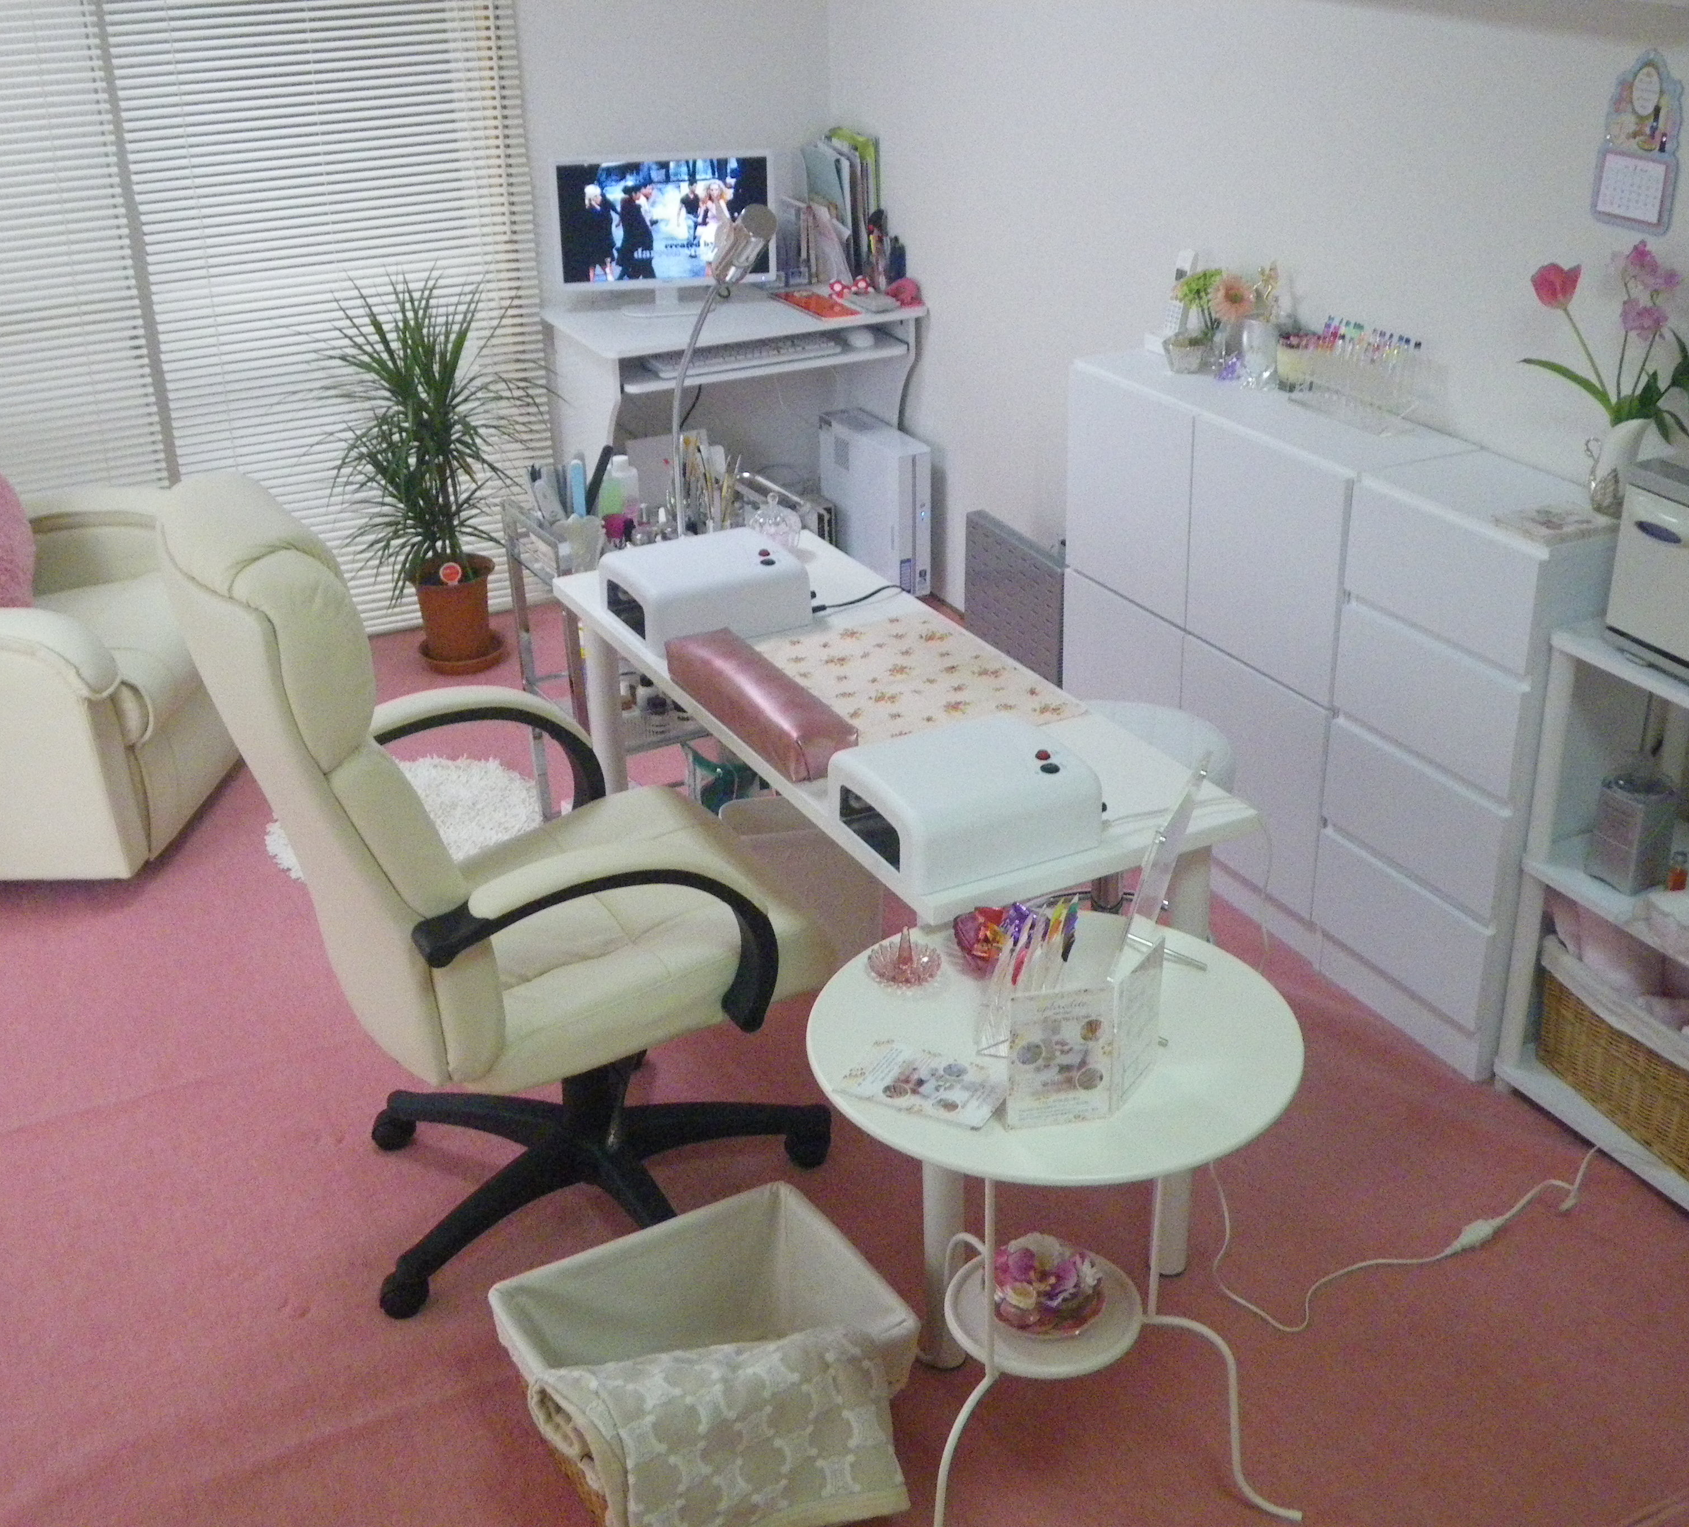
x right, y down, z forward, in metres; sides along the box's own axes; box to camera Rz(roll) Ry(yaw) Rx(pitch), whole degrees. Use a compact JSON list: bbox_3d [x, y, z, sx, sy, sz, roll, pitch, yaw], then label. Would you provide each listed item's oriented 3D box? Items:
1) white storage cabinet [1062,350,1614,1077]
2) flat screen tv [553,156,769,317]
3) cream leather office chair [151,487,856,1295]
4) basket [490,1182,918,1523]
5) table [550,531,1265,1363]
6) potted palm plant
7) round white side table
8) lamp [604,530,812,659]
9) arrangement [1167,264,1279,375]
[{"bbox_3d":[0.830,-0.157,3.498,0.270,0.864,1.250,-13,28,-22],"label":"white storage cabinet"},{"bbox_3d":[-0.429,-1.287,4.851,0.540,0.370,0.180,-4,26,-4],"label":"flat screen tv"},{"bbox_3d":[-0.422,0.120,2.646,0.770,1.170,0.680,-14,28,-23],"label":"cream leather office chair"},{"bbox_3d":[-0.167,0.744,2.430,0.405,0.215,0.330,-16,29,-27],"label":"basket"},{"bbox_3d":[0.027,0.205,2.961,0.455,0.720,1.225,-14,28,-24],"label":"table"},{"bbox_3d":[-0.924,-0.681,4.623,0.480,0.940,0.480,-13,28,-22],"label":"potted palm plant"},{"bbox_3d":[0.224,0.581,2.223,0.520,0.667,0.520,-1,26,1],"label":"round white side table"},{"bbox_3d":[-0.215,-0.265,3.009,0.245,0.100,0.225,-13,28,-22],"label":"lamp"},{"bbox_3d":[0.673,-0.785,3.602,0.140,0.190,0.190,-13,28,-22],"label":"arrangement"}]

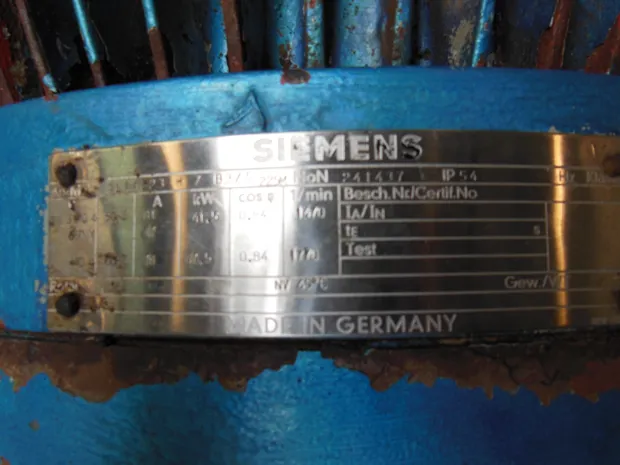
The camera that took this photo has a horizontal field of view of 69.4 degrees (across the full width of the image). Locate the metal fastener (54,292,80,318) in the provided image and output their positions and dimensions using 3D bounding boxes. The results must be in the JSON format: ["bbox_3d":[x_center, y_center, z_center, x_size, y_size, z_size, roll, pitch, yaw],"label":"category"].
[{"bbox_3d":[-0.067,0.020,0.123,0.007,0.007,0.003,-2,-4,22],"label":"metal fastener"}]

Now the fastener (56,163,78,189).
[{"bbox_3d":[-0.069,-0.016,0.126,0.007,0.007,0.003,-2,-4,22],"label":"fastener"}]

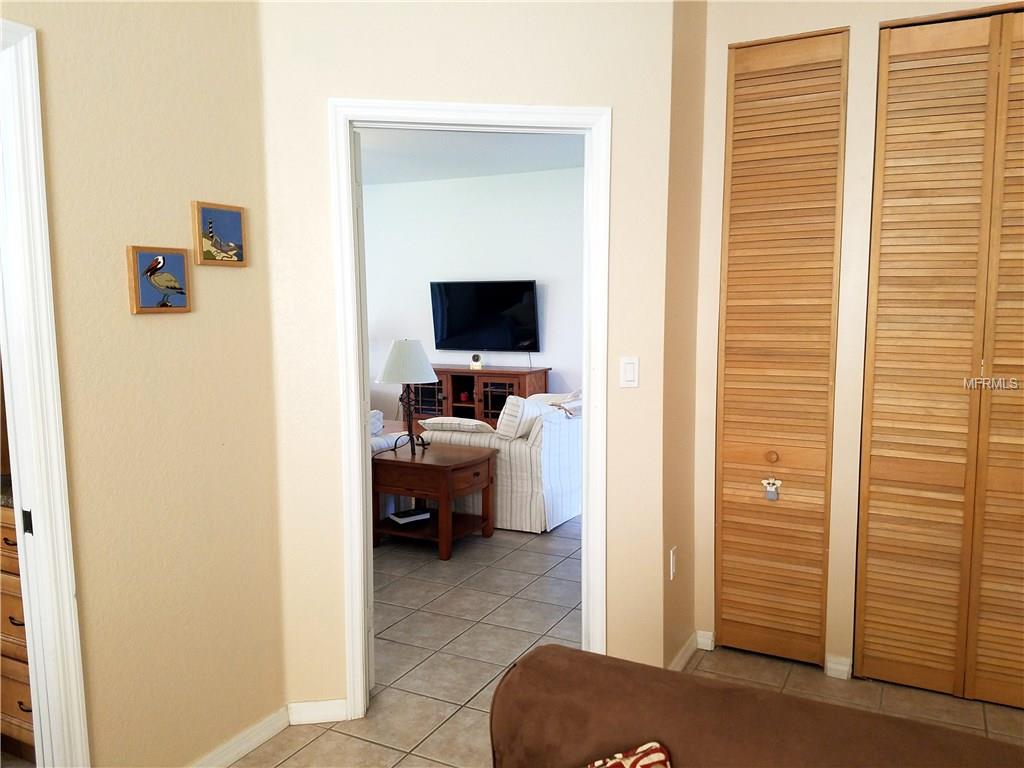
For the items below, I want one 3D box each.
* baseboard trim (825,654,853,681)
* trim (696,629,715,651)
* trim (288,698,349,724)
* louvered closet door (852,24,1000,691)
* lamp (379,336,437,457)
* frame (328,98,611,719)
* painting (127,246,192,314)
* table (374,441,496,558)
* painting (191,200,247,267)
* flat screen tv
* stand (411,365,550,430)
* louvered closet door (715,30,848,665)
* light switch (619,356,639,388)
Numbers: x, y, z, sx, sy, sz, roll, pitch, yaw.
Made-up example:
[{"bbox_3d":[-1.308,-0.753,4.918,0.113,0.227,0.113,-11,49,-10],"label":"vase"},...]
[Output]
[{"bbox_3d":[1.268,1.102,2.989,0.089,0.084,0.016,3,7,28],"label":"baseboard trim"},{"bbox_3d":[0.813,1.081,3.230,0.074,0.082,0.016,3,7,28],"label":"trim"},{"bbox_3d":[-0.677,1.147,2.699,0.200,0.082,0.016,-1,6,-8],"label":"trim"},{"bbox_3d":[1.484,-0.058,2.770,0.362,2.385,0.035,3,7,26],"label":"louvered closet door"},{"bbox_3d":[-0.619,0.076,4.723,0.370,0.700,0.370,0,6,0],"label":"lamp"},{"bbox_3d":[-0.126,0.110,2.725,0.945,2.105,0.120,-1,6,-9],"label":"frame"},{"bbox_3d":[-0.976,-0.286,2.138,0.020,0.178,0.175,3,7,28],"label":"painting"},{"bbox_3d":[-0.492,0.699,4.705,0.640,0.553,0.550,3,7,28],"label":"table"},{"bbox_3d":[-0.882,-0.450,2.330,0.020,0.183,0.184,3,7,27],"label":"painting"},{"bbox_3d":[-0.283,-0.691,7.862,1.220,0.705,0.050,3,13,28],"label":"flat screen tv"},{"bbox_3d":[-0.390,0.244,7.792,1.500,0.817,0.482,3,7,28],"label":"stand"},{"bbox_3d":[1.045,-0.099,3.023,0.430,2.420,0.035,3,7,26],"label":"louvered closet door"},{"bbox_3d":[0.419,-0.040,2.751,0.070,0.114,0.010,-1,6,-9],"label":"light switch"}]

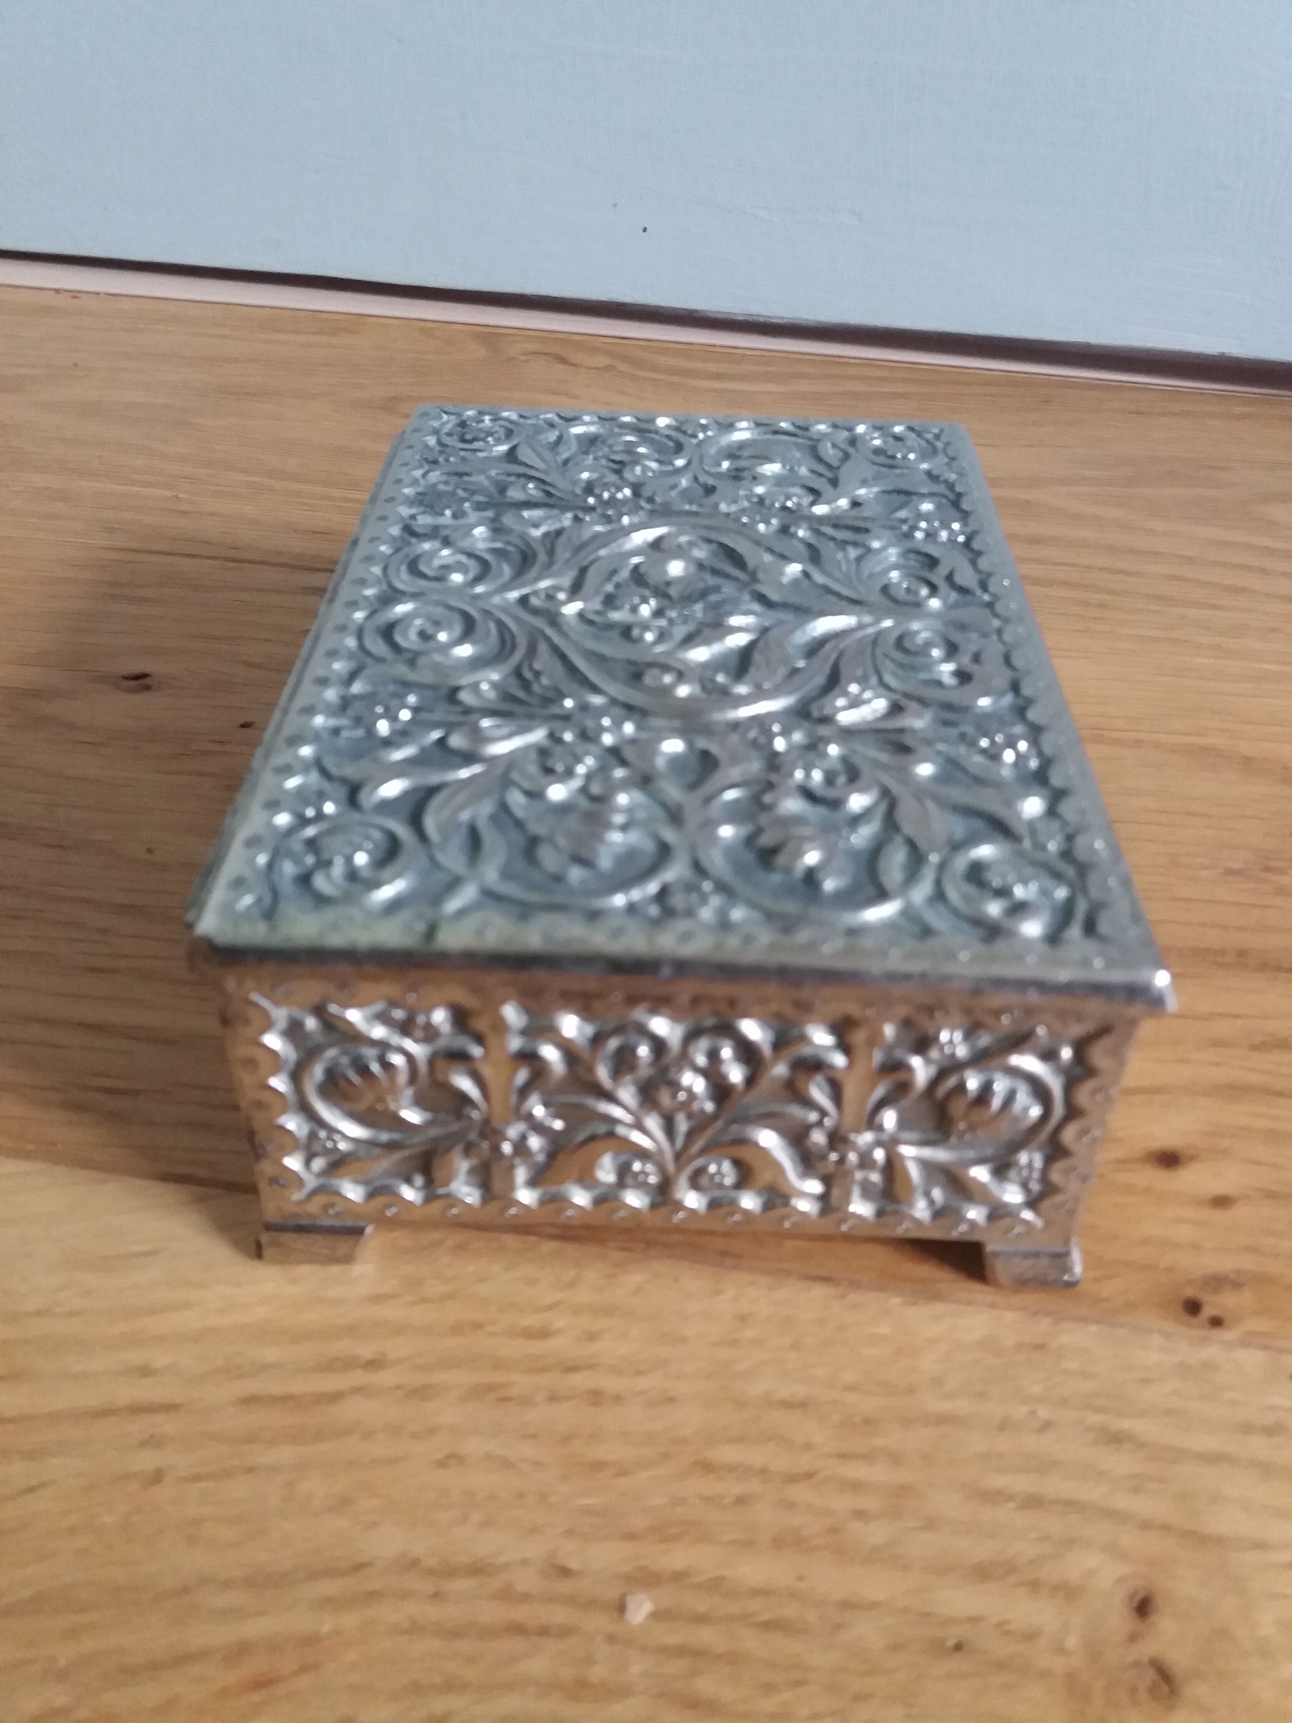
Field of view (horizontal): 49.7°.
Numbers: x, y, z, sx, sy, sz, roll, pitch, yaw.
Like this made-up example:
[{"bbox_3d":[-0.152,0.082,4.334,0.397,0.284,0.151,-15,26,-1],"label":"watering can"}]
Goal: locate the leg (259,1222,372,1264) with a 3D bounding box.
[{"bbox_3d":[-0.045,0.048,0.196,0.015,0.008,0.014,2,40,1],"label":"leg"}]

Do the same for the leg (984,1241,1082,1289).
[{"bbox_3d":[0.053,0.051,0.195,0.014,0.008,0.014,2,40,1],"label":"leg"}]

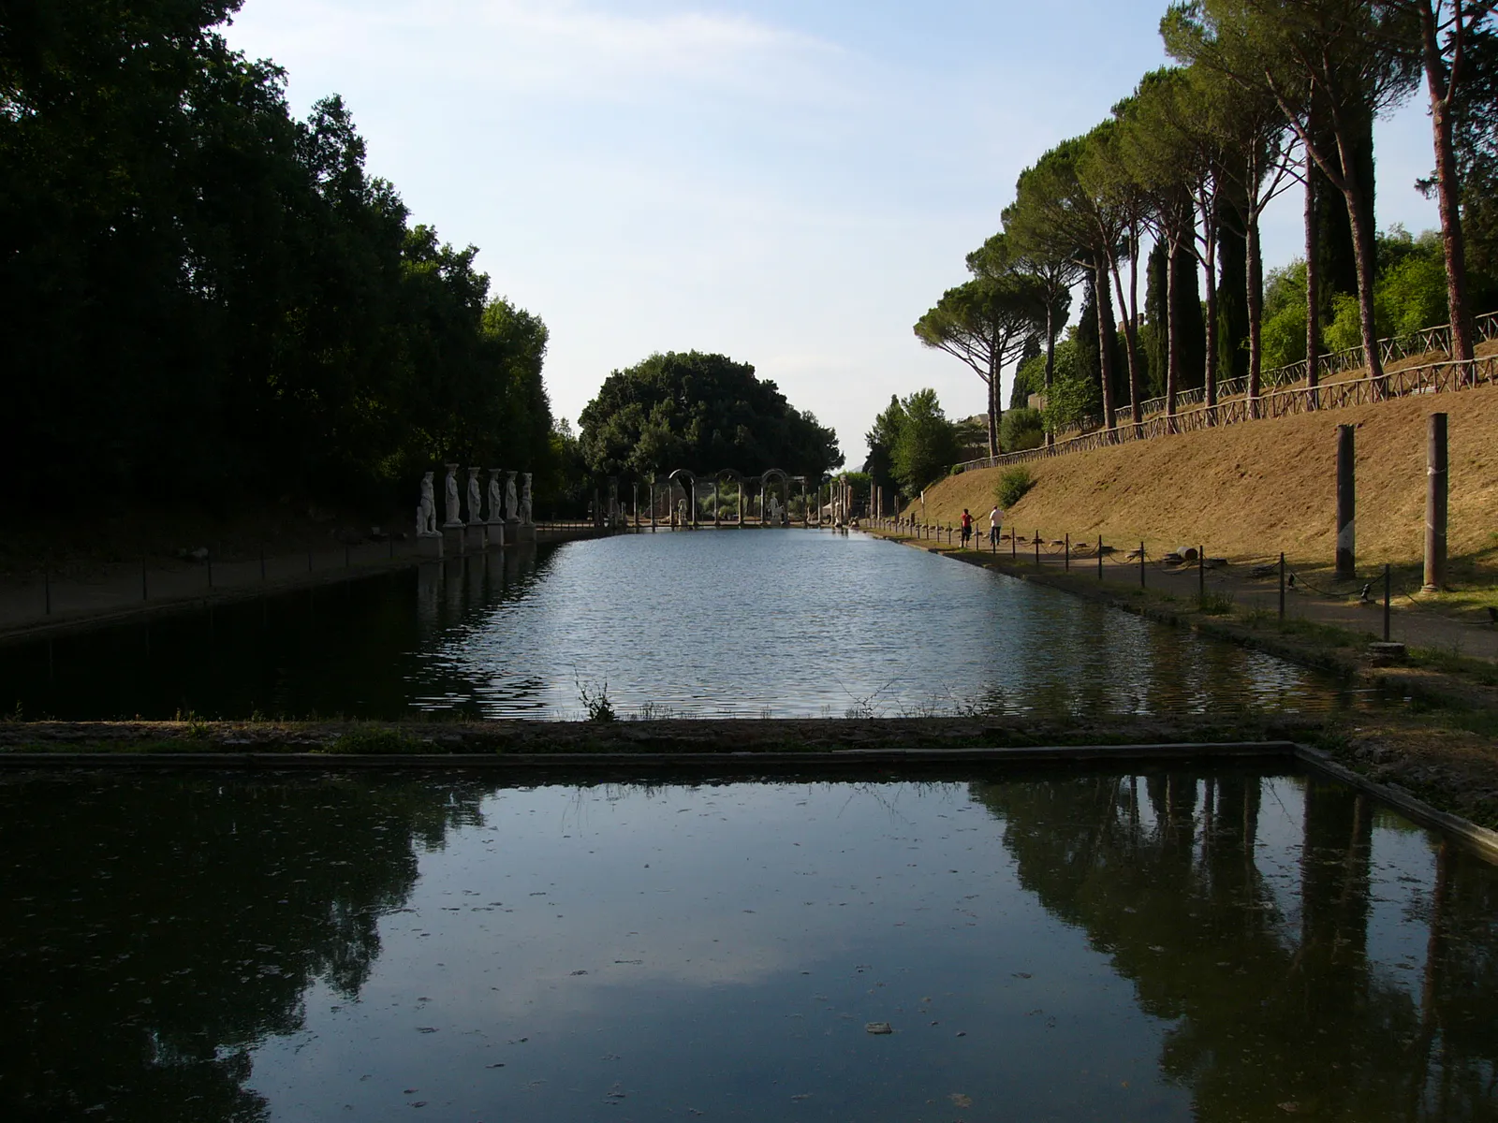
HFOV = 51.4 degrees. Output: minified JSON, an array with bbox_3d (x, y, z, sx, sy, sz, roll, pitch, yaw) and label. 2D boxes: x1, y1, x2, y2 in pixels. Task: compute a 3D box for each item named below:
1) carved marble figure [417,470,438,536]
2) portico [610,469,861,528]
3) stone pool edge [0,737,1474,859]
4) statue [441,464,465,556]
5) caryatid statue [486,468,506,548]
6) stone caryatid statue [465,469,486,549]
[{"bbox_3d":[-11.711,-2.107,57.000,0.750,2.400,0.750,0,2,12],"label":"carved marble figure"},{"bbox_3d":[-0.954,-4.685,115.500,18.600,4.300,5.500,0,2,0],"label":"portico"},{"bbox_3d":[-1.200,1.766,11.100,11.800,0.220,4.700,0,2,0],"label":"stone pool edge"},{"bbox_3d":[-11.551,-2.027,60.900,0.750,3.520,0.750,0,2,0],"label":"statue"},{"bbox_3d":[-11.504,-2.423,70.900,0.720,3.520,0.720,0,2,0],"label":"caryatid statue"},{"bbox_3d":[-11.517,-2.224,65.800,0.720,3.520,0.720,0,2,0],"label":"stone caryatid statue"}]

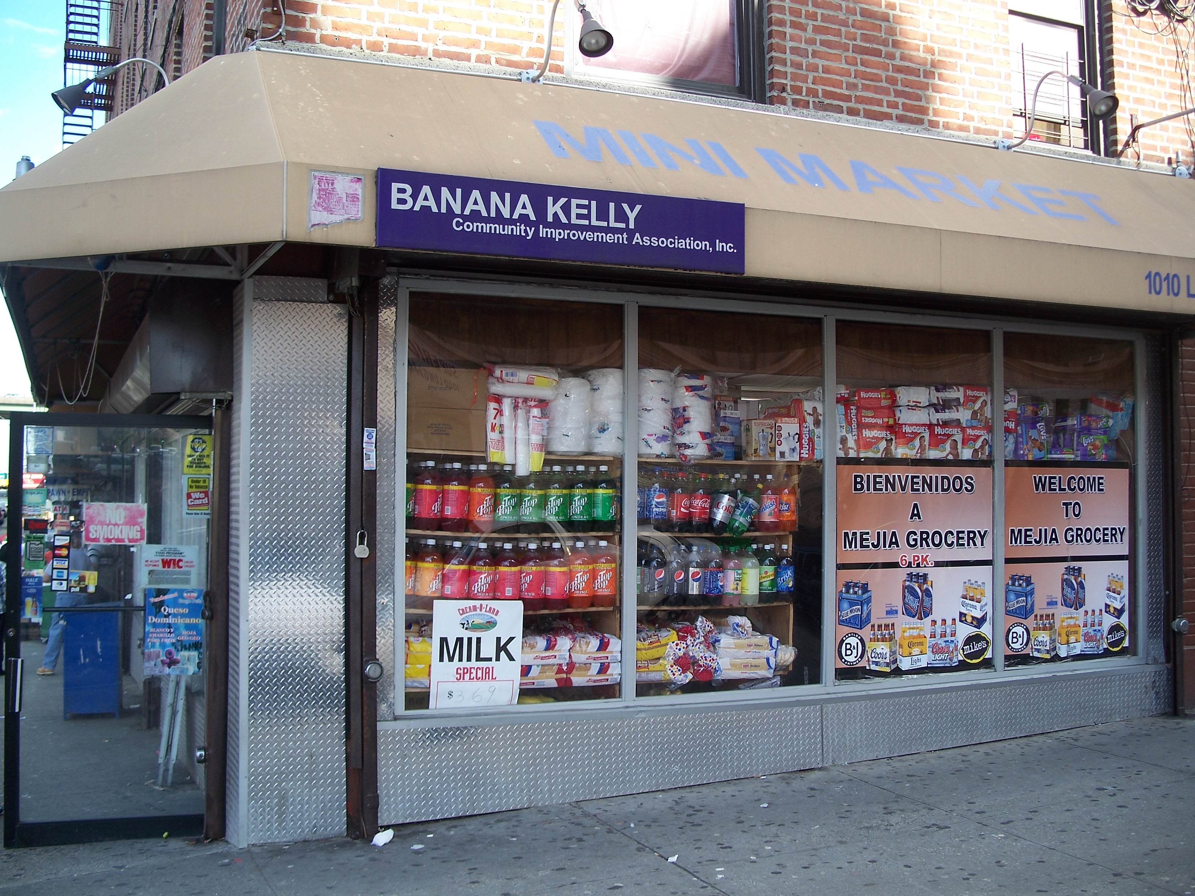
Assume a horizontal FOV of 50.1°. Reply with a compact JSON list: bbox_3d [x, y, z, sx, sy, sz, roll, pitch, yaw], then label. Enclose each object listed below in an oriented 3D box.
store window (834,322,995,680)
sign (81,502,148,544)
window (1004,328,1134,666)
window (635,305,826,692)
[{"bbox_3d":[1.800,0.293,7.220,1.090,1.970,0.060,1,-2,-24],"label":"store window"},{"bbox_3d":[-2.267,0.355,6.000,0.282,0.195,0.010,1,-1,-12],"label":"sign"},{"bbox_3d":[2.855,0.310,7.700,1.040,1.970,0.060,1,-2,-24],"label":"window"},{"bbox_3d":[0.700,0.275,6.730,1.110,1.980,0.060,1,-2,-24],"label":"window"}]

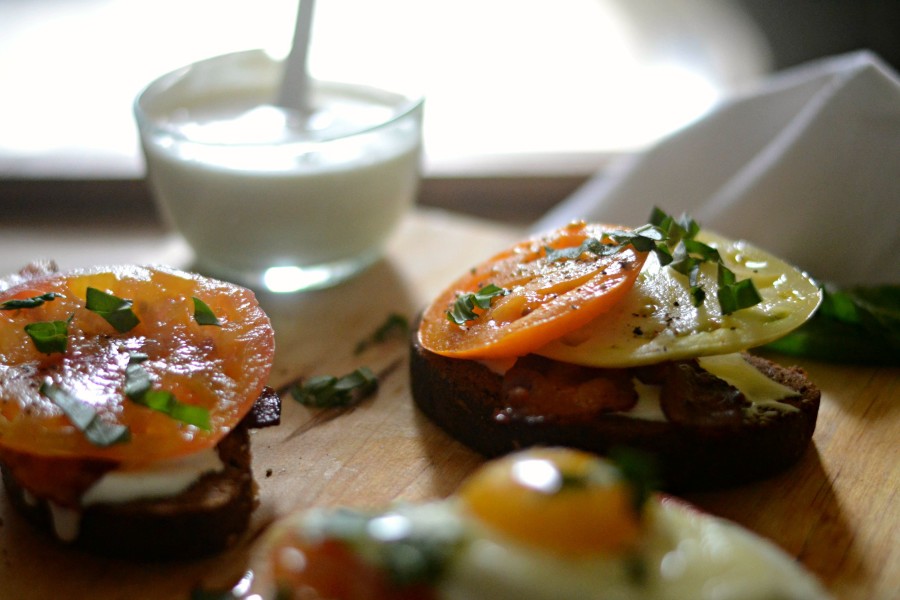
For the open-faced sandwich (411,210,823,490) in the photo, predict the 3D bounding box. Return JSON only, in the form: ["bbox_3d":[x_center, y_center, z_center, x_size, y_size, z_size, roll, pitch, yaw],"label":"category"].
[{"bbox_3d":[0.049,0.013,0.560,0.122,0.047,0.092,2,25,5],"label":"open-faced sandwich"}]

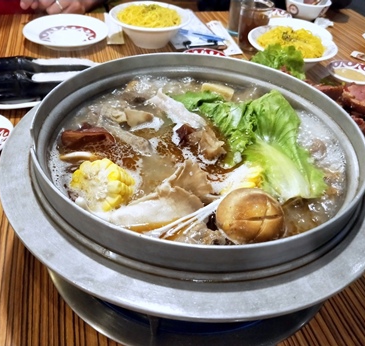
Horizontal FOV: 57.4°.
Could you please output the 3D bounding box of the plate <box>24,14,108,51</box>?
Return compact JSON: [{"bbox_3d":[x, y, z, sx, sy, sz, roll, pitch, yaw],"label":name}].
[{"bbox_3d":[-0.235,-0.284,0.686,0.166,0.023,0.166,4,43,-4],"label":"plate"}]

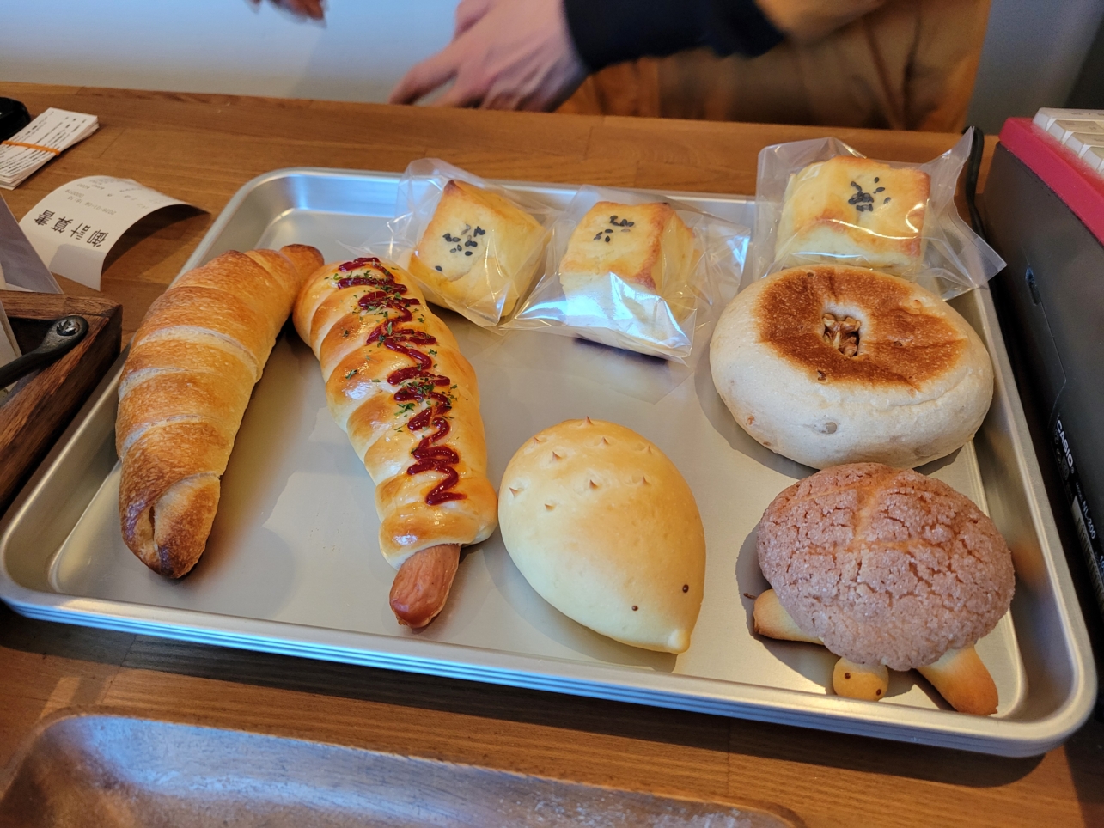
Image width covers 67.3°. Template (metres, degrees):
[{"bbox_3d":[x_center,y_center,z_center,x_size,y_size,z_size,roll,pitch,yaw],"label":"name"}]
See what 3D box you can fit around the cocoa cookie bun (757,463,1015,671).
[{"bbox_3d":[0.092,0.039,0.230,0.066,0.033,0.060,15,51,16],"label":"cocoa cookie bun"}]

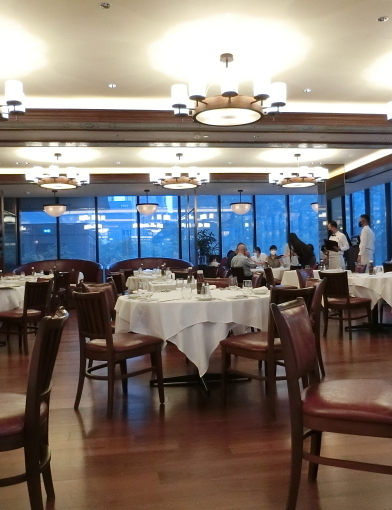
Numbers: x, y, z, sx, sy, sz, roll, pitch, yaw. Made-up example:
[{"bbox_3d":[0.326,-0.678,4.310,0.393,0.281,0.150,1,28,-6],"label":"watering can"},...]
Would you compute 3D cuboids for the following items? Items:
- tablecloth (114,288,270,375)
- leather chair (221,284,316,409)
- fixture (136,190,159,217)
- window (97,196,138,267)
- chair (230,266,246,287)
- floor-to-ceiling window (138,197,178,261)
[{"bbox_3d":[0.034,0.735,4.273,1.410,0.770,1.410,-1,-1,0],"label":"tablecloth"},{"bbox_3d":[0.521,0.660,3.514,0.460,0.880,0.545,-1,-1,-37],"label":"leather chair"},{"bbox_3d":[-1.237,-1.323,12.607,0.580,0.642,0.580,-1,-1,-8],"label":"fixture"},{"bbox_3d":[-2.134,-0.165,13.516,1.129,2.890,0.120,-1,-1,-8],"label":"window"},{"bbox_3d":[1.069,0.712,10.393,0.545,0.880,0.460,-1,-1,-40],"label":"chair"},{"bbox_3d":[-1.011,-0.194,13.672,1.141,2.890,0.120,-1,-1,-8],"label":"floor-to-ceiling window"}]

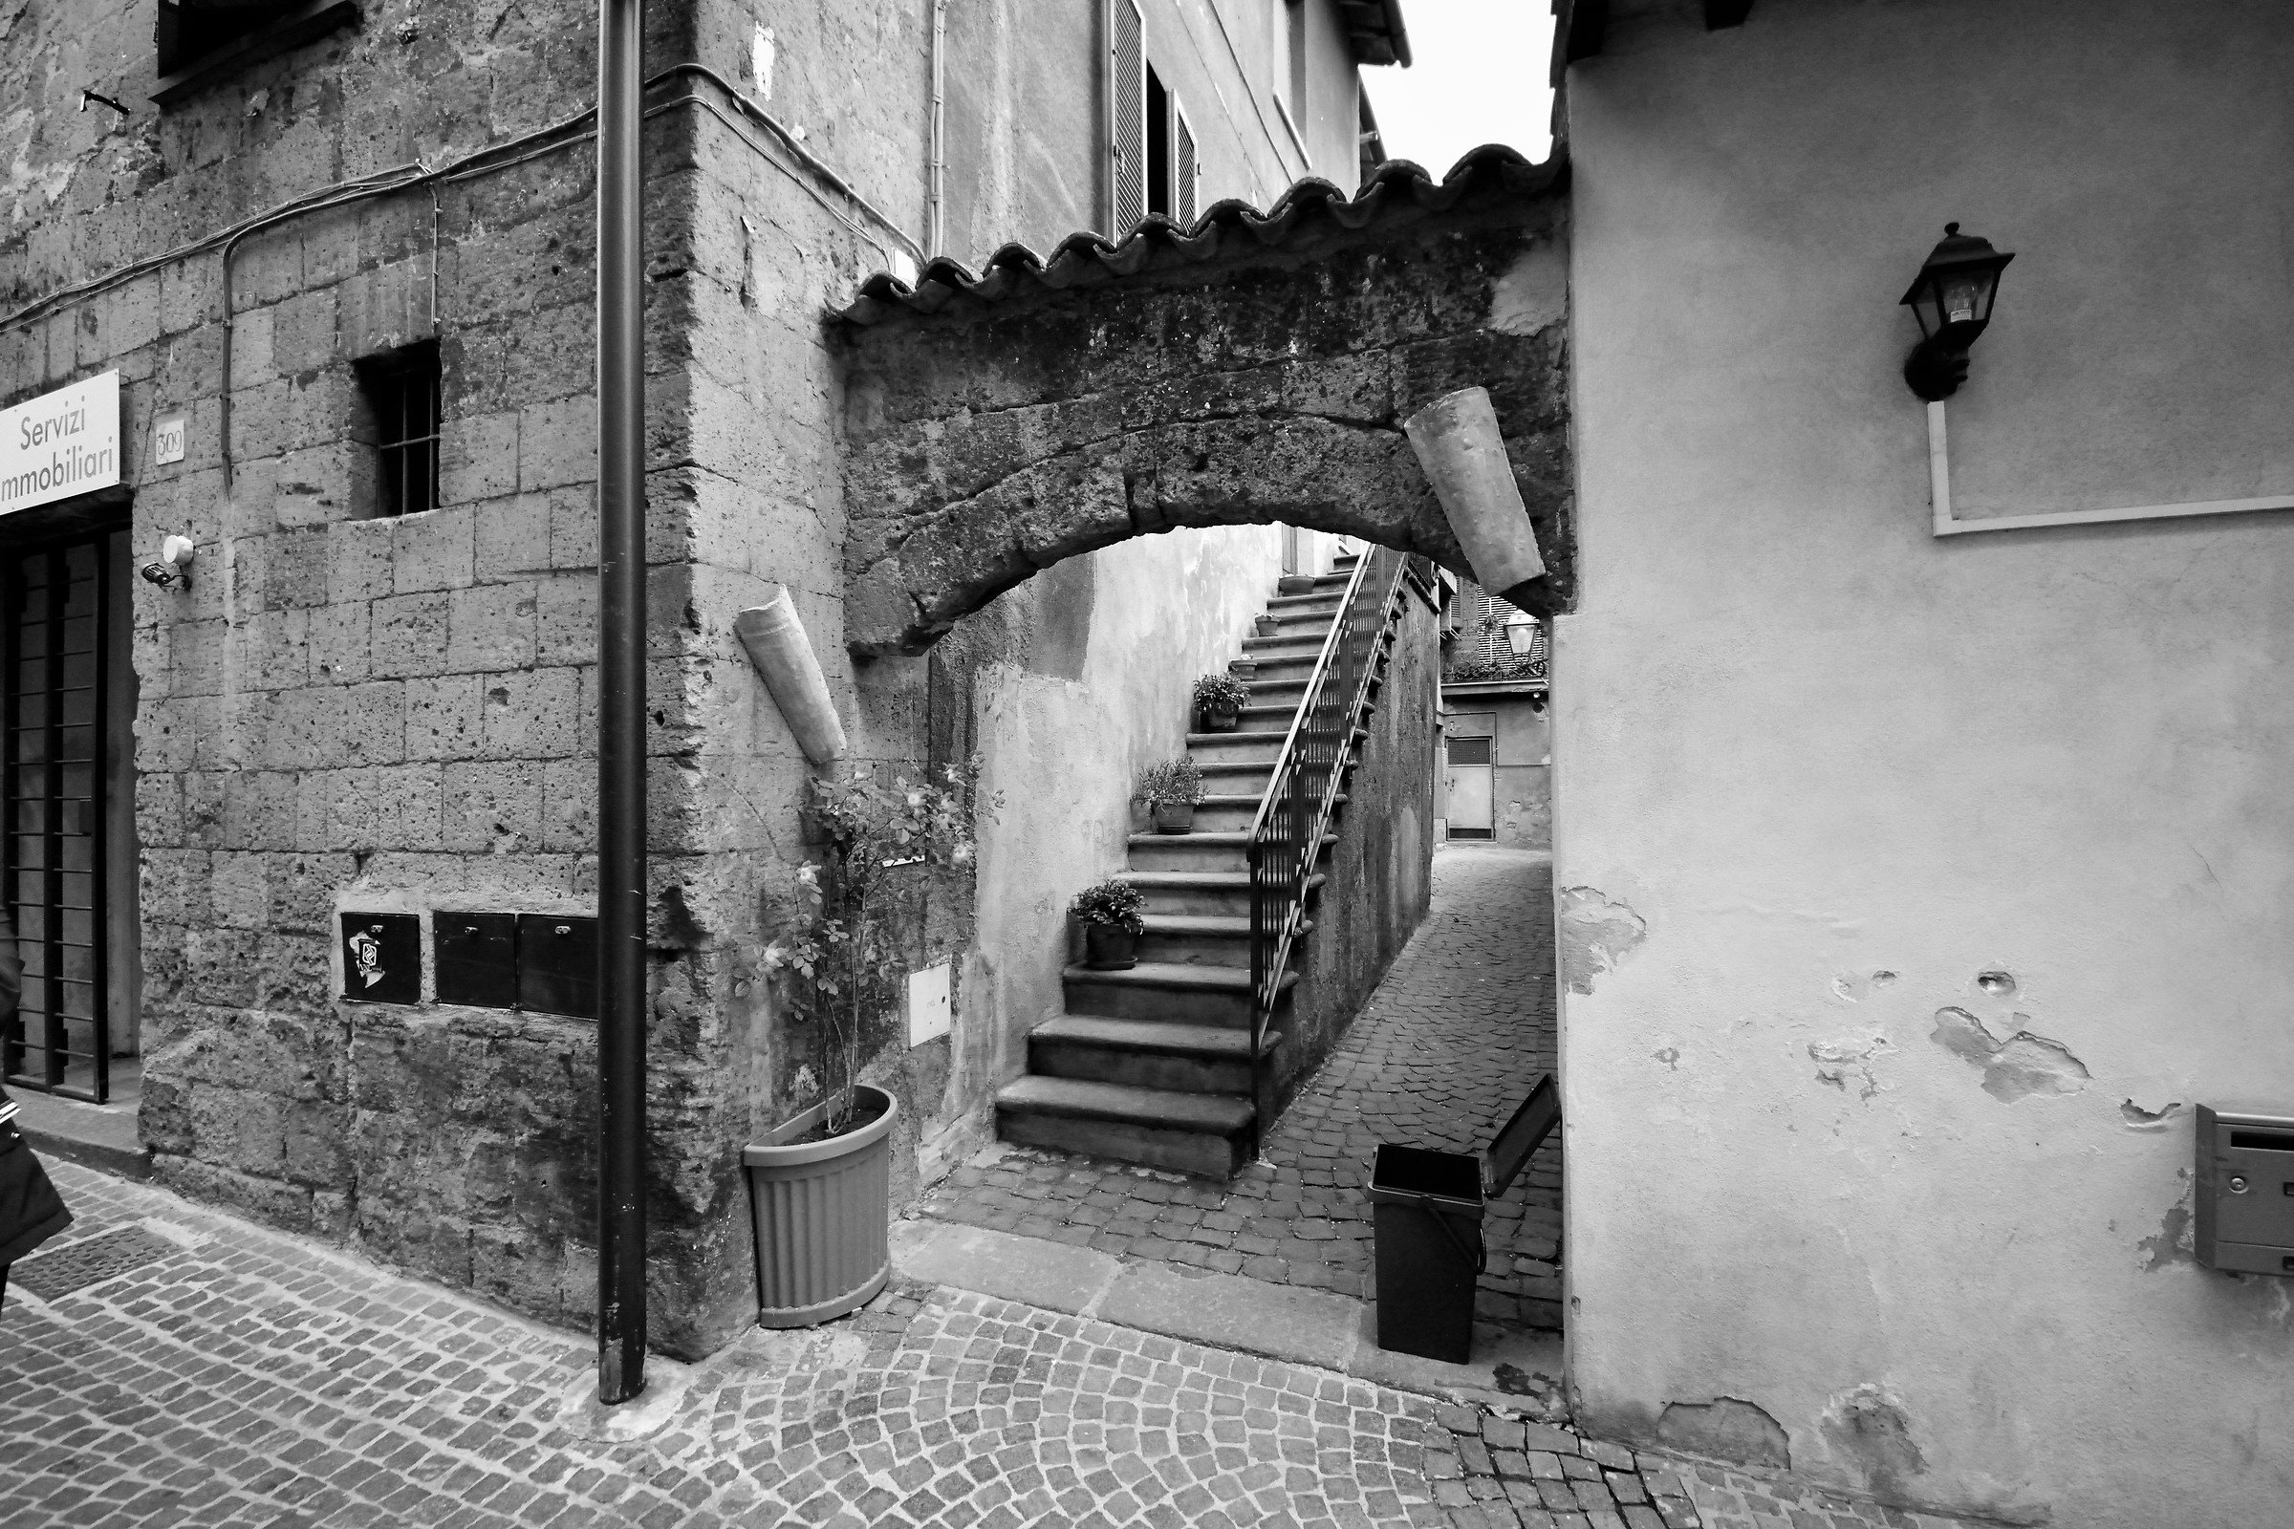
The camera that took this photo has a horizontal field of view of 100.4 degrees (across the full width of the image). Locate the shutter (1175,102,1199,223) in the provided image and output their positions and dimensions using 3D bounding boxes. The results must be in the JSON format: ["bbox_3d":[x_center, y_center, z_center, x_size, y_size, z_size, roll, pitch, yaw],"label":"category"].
[{"bbox_3d":[0.209,-3.115,5.607,0.045,1.320,0.410,-1,-1,23],"label":"shutter"}]

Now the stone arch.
[{"bbox_3d":[0.085,-0.954,2.799,2.114,1.190,0.460,-1,-1,23],"label":"stone arch"}]

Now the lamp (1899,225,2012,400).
[{"bbox_3d":[1.583,-0.920,1.898,0.155,0.314,0.195,-1,-1,23],"label":"lamp"}]

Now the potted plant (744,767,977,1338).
[{"bbox_3d":[-0.780,0.787,2.832,0.460,1.555,0.620,-1,-1,23],"label":"potted plant"}]

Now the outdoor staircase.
[{"bbox_3d":[0.762,-0.127,5.710,1.015,3.276,4.736,-1,-1,23],"label":"outdoor staircase"}]

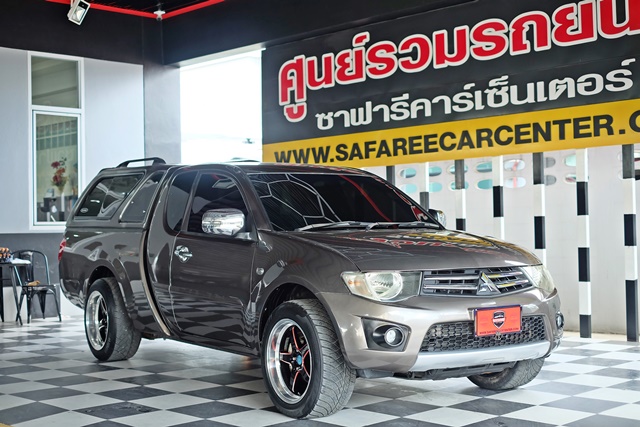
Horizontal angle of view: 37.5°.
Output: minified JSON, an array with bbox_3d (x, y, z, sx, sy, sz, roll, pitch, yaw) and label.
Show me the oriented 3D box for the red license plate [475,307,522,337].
[{"bbox_3d":[1.015,0.608,5.330,0.365,0.165,0.022,0,-1,-34],"label":"red license plate"}]

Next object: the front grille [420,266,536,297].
[{"bbox_3d":[0.933,0.401,5.434,0.880,0.170,0.140,0,-1,-34],"label":"front grille"}]

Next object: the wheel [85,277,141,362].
[{"bbox_3d":[-1.756,0.898,7.954,0.265,0.690,0.690,0,-1,-34],"label":"wheel"}]

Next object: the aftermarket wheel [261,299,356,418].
[{"bbox_3d":[-0.077,0.847,5.520,0.262,0.690,0.690,0,-1,-34],"label":"aftermarket wheel"}]

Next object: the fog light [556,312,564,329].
[{"bbox_3d":[1.470,0.663,5.812,0.100,0.100,0.060,0,-1,-34],"label":"fog light"}]

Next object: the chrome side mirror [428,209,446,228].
[{"bbox_3d":[0.850,0.051,7.151,0.250,0.175,0.130,0,-1,-34],"label":"chrome side mirror"}]

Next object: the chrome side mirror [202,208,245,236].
[{"bbox_3d":[-0.636,0.058,6.141,0.250,0.175,0.130,0,-1,-34],"label":"chrome side mirror"}]

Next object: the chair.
[{"bbox_3d":[-3.444,0.882,11.470,0.450,0.850,0.480,0,-1,-38],"label":"chair"}]

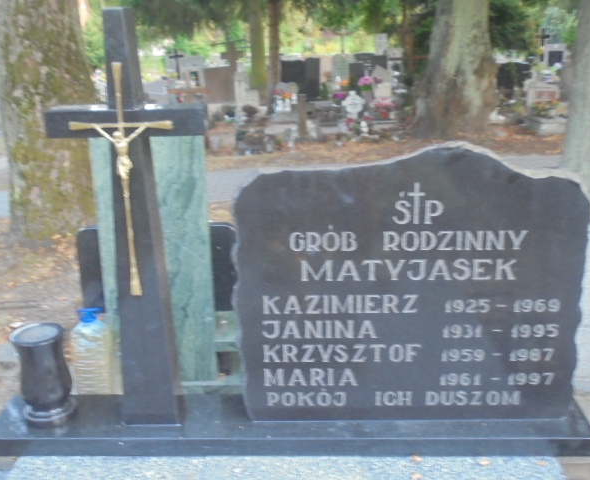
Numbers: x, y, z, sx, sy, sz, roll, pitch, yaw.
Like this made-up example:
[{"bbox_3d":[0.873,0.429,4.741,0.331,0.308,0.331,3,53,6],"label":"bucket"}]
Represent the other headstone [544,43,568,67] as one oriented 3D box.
[{"bbox_3d":[5.747,-4.070,15.500,0.520,0.560,0.140,1,20,6],"label":"other headstone"}]

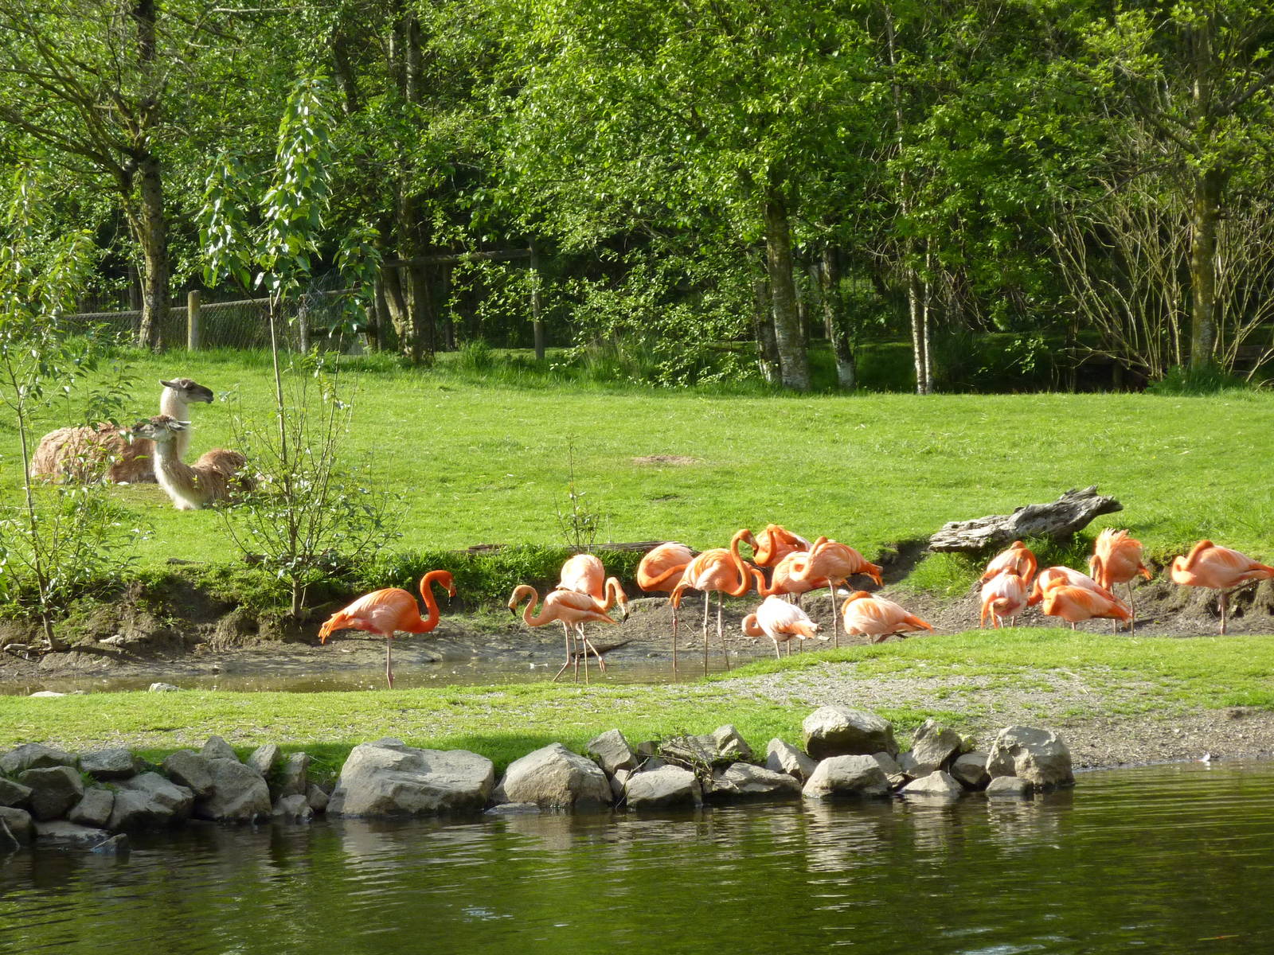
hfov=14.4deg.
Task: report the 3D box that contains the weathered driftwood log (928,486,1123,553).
[{"bbox_3d":[2.721,0.296,35.300,1.370,0.460,0.460,0,3,0],"label":"weathered driftwood log"}]

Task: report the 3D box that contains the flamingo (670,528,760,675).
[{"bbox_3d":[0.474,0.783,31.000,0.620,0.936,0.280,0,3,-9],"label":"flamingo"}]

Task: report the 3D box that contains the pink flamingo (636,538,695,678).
[{"bbox_3d":[0.301,0.827,31.400,0.570,0.855,0.280,-1,3,-18],"label":"pink flamingo"}]

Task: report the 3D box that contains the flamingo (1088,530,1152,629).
[{"bbox_3d":[3.044,0.745,31.700,0.290,0.845,0.520,2,4,41],"label":"flamingo"}]

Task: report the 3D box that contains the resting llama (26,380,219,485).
[{"bbox_3d":[-4.781,-0.439,46.800,1.650,0.961,0.550,0,3,-5],"label":"resting llama"}]

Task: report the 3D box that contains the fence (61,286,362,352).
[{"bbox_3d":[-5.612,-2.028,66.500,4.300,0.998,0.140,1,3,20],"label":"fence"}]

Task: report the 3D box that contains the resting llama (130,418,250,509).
[{"bbox_3d":[-3.789,-0.135,42.800,0.500,0.786,1.250,2,4,37],"label":"resting llama"}]

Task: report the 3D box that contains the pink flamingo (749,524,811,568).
[{"bbox_3d":[0.946,0.728,32.500,0.550,0.860,0.280,-3,4,-44],"label":"pink flamingo"}]

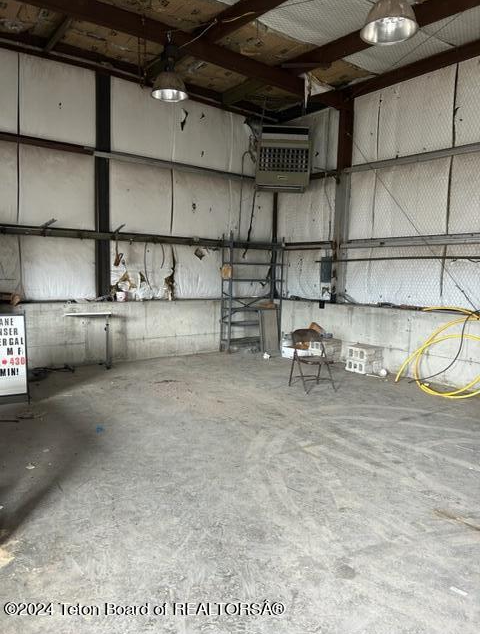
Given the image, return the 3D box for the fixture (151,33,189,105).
[{"bbox_3d":[-1.038,-3.710,7.053,0.546,0.857,0.546,1,5,0],"label":"fixture"}]

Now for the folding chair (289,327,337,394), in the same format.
[{"bbox_3d":[0.997,0.583,6.467,0.465,0.775,0.488,-1,6,-22],"label":"folding chair"}]

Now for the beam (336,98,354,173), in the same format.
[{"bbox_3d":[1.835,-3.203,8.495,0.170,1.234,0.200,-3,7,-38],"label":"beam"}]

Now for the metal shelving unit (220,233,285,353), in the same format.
[{"bbox_3d":[0.271,-0.473,9.487,1.300,2.279,0.320,-3,7,-38],"label":"metal shelving unit"}]

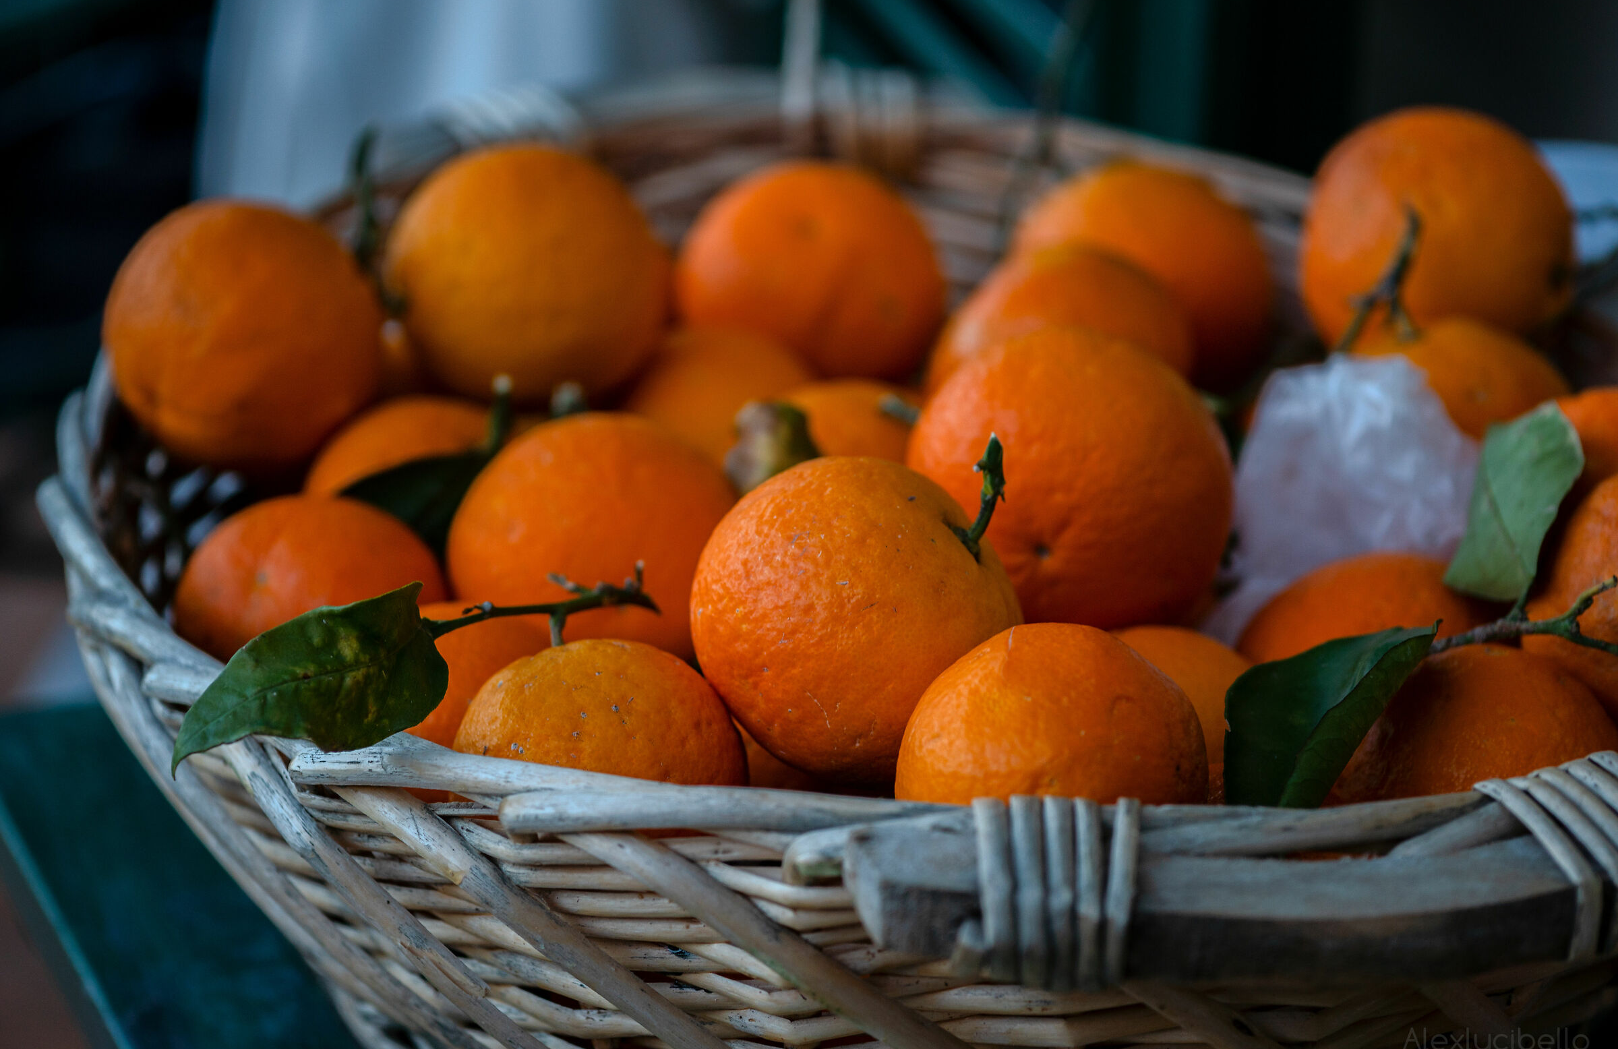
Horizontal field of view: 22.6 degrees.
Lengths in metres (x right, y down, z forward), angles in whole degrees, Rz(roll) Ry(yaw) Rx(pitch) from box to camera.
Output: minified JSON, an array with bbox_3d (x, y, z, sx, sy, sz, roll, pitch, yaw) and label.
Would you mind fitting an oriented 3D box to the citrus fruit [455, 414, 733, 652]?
[{"bbox_3d":[-0.052,0.006,0.975,0.070,0.066,0.070,0,22,0],"label":"citrus fruit"}]

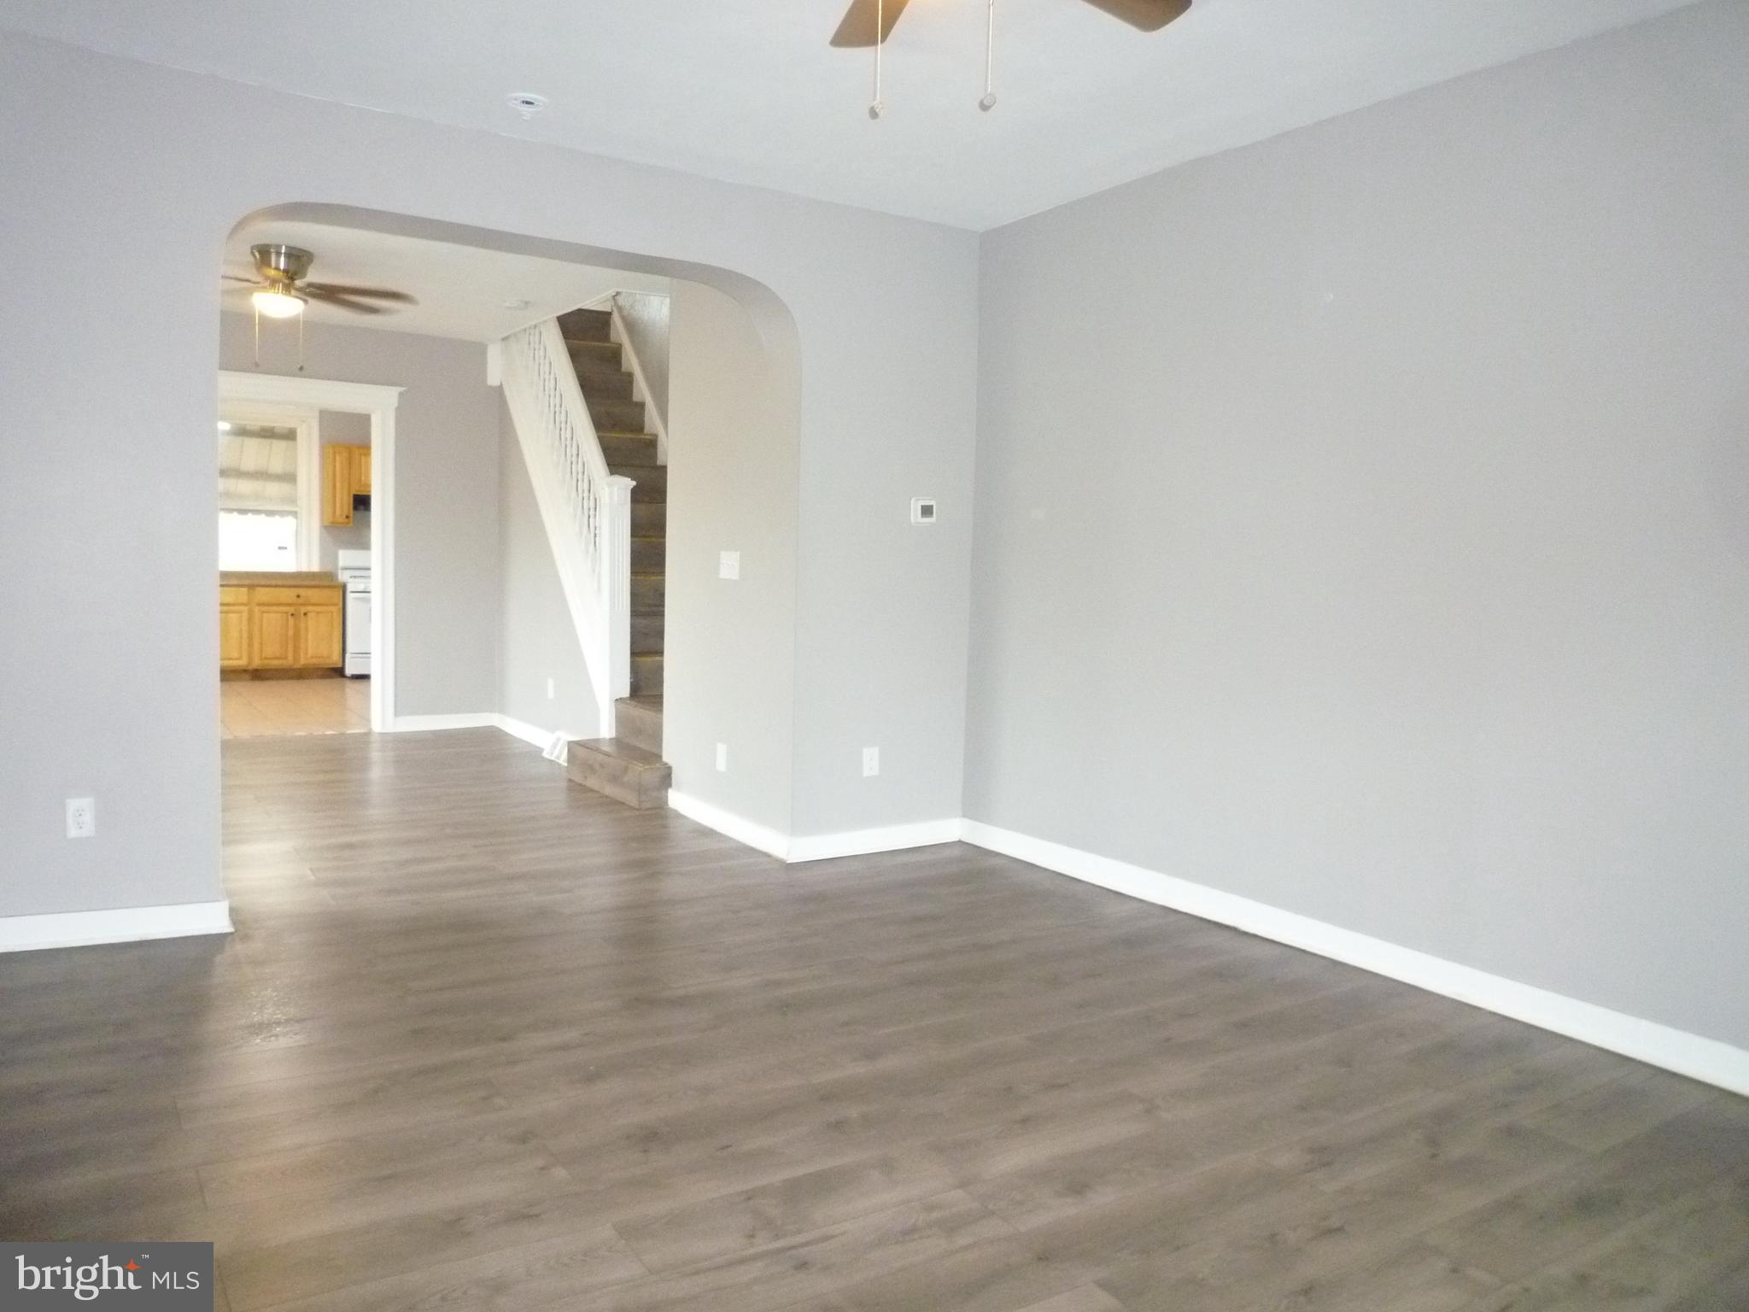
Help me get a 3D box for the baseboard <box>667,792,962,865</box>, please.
[{"bbox_3d":[-0.303,0.701,5.638,0.872,0.100,1.254,-1,5,-32],"label":"baseboard"}]

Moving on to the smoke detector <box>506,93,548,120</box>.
[{"bbox_3d":[-1.058,-1.658,3.843,0.125,0.045,0.125,-1,5,-32],"label":"smoke detector"}]

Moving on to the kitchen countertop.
[{"bbox_3d":[-5.739,-0.710,11.475,1.596,0.120,0.638,-1,5,-32],"label":"kitchen countertop"}]

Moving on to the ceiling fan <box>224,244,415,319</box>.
[{"bbox_3d":[-2.796,-1.750,5.962,1.220,0.340,1.220,-1,5,-32],"label":"ceiling fan"}]

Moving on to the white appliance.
[{"bbox_3d":[-4.710,-0.406,12.116,0.760,1.190,0.690,-1,5,-32],"label":"white appliance"}]

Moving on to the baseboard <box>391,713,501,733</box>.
[{"bbox_3d":[-2.876,0.440,8.479,0.663,0.096,0.017,-1,5,-32],"label":"baseboard"}]

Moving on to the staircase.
[{"bbox_3d":[-1.457,-0.820,7.274,0.958,2.850,2.953,-1,5,-32],"label":"staircase"}]

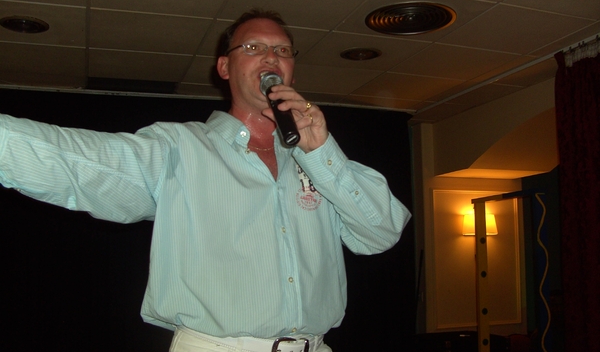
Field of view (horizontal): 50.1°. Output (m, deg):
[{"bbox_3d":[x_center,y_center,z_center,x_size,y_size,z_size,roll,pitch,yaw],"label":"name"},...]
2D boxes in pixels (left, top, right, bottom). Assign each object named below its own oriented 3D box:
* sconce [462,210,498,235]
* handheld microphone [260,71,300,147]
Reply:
[{"bbox_3d":[1.592,0.420,5.550,0.320,0.190,0.150,2,-8,-18],"label":"sconce"},{"bbox_3d":[-0.042,-0.146,1.363,0.051,0.207,0.051,-20,-41,0],"label":"handheld microphone"}]

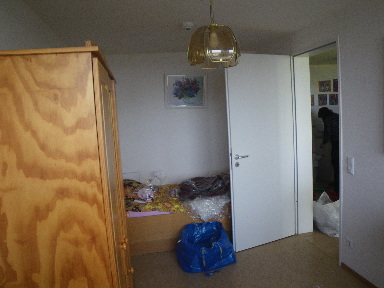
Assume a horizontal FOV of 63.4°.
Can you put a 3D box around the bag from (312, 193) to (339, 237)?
[{"bbox_3d":[1.704,0.834,3.757,0.450,0.450,0.420,-5,6,-11],"label":"bag"}]

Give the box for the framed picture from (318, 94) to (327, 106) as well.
[{"bbox_3d":[2.535,-0.843,6.003,0.185,0.215,0.025,-5,6,-11],"label":"framed picture"}]

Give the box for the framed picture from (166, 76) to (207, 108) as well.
[{"bbox_3d":[-0.084,-0.714,4.224,0.570,0.455,0.025,-2,5,-11],"label":"framed picture"}]

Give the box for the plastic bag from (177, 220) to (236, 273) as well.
[{"bbox_3d":[0.130,1.039,3.236,0.560,0.340,0.420,-5,6,-11],"label":"plastic bag"}]

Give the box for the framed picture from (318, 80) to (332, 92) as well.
[{"bbox_3d":[2.571,-1.105,5.987,0.260,0.215,0.025,-5,6,-11],"label":"framed picture"}]

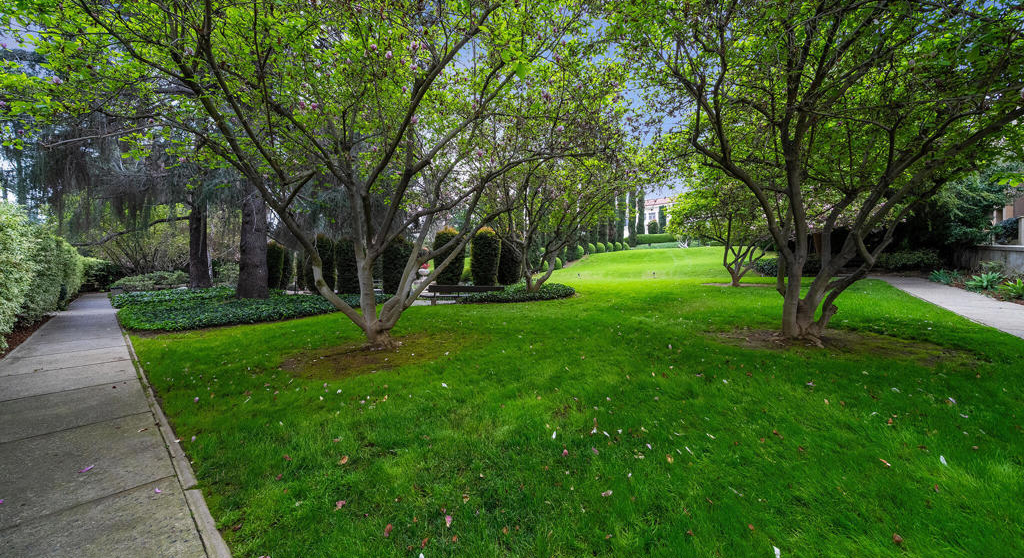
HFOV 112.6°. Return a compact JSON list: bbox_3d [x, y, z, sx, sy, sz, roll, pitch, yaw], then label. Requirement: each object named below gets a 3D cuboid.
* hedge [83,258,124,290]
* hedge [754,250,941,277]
[{"bbox_3d":[-28.734,-0.387,24.000,1.700,2.500,2.600,0,0,40],"label":"hedge"},{"bbox_3d":[21.632,-0.999,22.000,11.800,1.500,1.500,0,0,0],"label":"hedge"}]

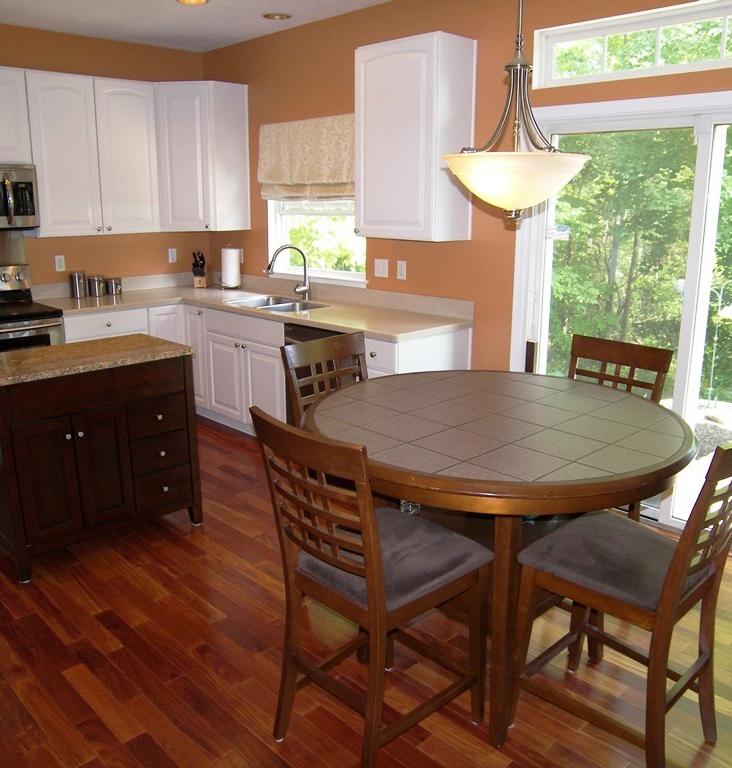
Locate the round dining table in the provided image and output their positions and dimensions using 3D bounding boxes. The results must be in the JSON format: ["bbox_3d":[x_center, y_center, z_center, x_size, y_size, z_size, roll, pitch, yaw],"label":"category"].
[{"bbox_3d":[0.413,0.552,2.448,1.210,0.936,1.210,0,15,0],"label":"round dining table"}]

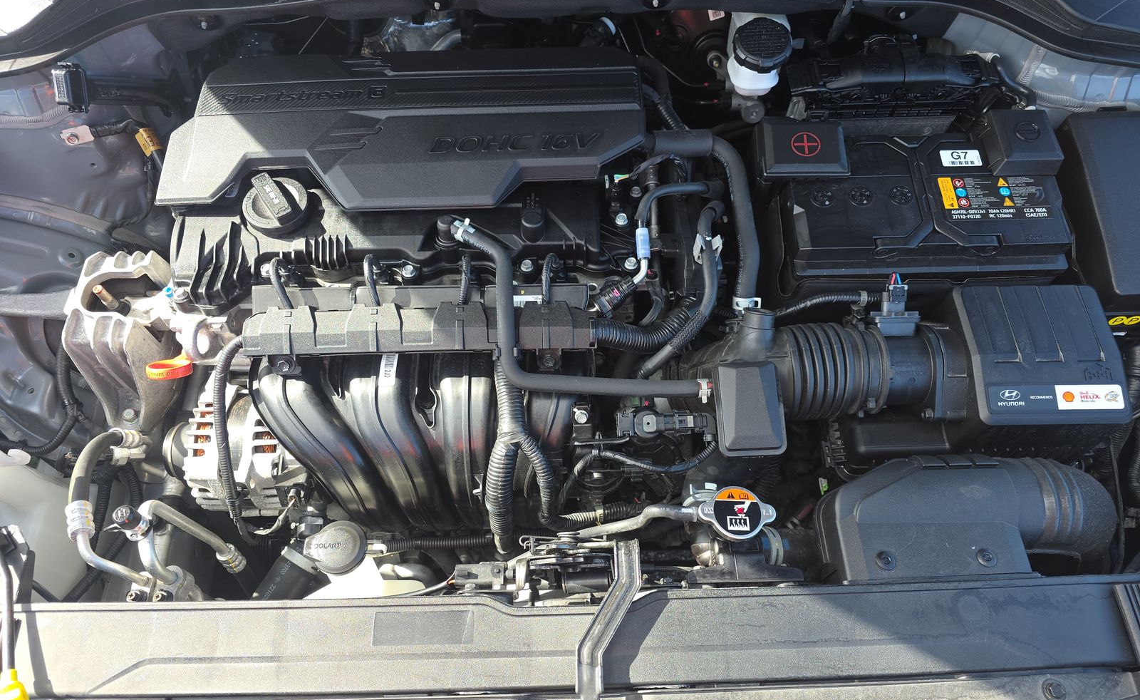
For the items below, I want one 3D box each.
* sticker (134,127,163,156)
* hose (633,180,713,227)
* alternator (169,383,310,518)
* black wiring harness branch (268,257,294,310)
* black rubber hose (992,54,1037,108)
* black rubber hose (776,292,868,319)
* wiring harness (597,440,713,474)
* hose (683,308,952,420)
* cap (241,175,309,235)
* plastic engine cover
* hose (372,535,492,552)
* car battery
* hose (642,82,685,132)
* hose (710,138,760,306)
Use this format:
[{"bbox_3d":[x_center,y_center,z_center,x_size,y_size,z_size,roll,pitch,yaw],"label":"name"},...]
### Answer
[{"bbox_3d":[-0.458,-0.226,0.823,0.018,0.010,0.028,-30,92,-16],"label":"sticker"},{"bbox_3d":[0.105,-0.147,0.751,0.085,0.026,0.046,-1,65,-1],"label":"hose"},{"bbox_3d":[-0.363,0.111,0.830,0.158,0.140,0.140,-2,64,0],"label":"alternator"},{"bbox_3d":[-0.263,-0.060,0.690,0.022,0.028,0.043,-2,64,1],"label":"black wiring harness branch"},{"bbox_3d":[0.497,-0.300,0.846,0.045,0.042,0.036,-2,64,0],"label":"black rubber hose"},{"bbox_3d":[0.254,-0.045,0.764,0.098,0.020,0.018,-7,64,-3],"label":"black rubber hose"},{"bbox_3d":[0.087,0.111,0.774,0.122,0.035,0.025,-2,64,0],"label":"wiring harness"},{"bbox_3d":[0.229,0.021,0.708,0.250,0.105,0.100,-1,65,-1],"label":"hose"},{"bbox_3d":[-0.276,-0.136,0.709,0.062,0.035,0.062,-1,65,-1],"label":"cap"},{"bbox_3d":[-0.168,-0.228,0.767,0.475,0.064,0.195,-2,64,0],"label":"plastic engine cover"},{"bbox_3d":[-0.141,0.198,0.773,0.124,0.014,0.014,-2,64,0],"label":"hose"},{"bbox_3d":[0.362,-0.134,0.875,0.300,0.205,0.180,-1,65,-1],"label":"car battery"},{"bbox_3d":[0.110,-0.281,0.885,0.020,0.030,0.080,-39,71,-16],"label":"hose"},{"bbox_3d":[0.173,-0.136,0.773,0.045,0.060,0.245,-1,65,-1],"label":"hose"}]

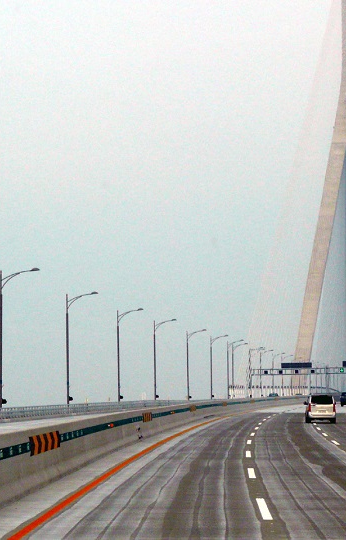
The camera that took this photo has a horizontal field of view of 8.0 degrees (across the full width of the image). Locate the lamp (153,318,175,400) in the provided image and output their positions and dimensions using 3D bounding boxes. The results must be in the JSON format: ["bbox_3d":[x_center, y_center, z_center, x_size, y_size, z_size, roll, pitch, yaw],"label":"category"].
[{"bbox_3d":[-0.937,12.770,340.829,3.250,11.800,0.400,-1,-3,5],"label":"lamp"}]

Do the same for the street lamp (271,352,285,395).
[{"bbox_3d":[27.432,27.596,640.237,3.200,12.100,0.400,-1,-4,6],"label":"street lamp"}]

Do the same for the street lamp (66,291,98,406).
[{"bbox_3d":[-8.997,8.179,247.162,3.250,11.800,0.400,-1,-3,4],"label":"street lamp"}]

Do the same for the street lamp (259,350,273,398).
[{"bbox_3d":[22.206,24.970,582.837,3.250,11.800,0.400,-1,-3,5],"label":"street lamp"}]

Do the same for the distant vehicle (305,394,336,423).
[{"bbox_3d":[10.204,9.629,170.449,1.890,1.820,4.900,0,-3,2],"label":"distant vehicle"}]

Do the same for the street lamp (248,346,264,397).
[{"bbox_3d":[18.439,22.957,541.237,3.200,12.100,0.400,-1,-4,6],"label":"street lamp"}]

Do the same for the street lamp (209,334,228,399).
[{"bbox_3d":[8.291,17.605,436.237,3.200,12.100,0.400,-1,-4,6],"label":"street lamp"}]

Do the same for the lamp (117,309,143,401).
[{"bbox_3d":[-5.007,10.613,296.843,3.250,11.800,0.400,-1,-3,5],"label":"lamp"}]

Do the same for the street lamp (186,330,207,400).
[{"bbox_3d":[3.909,15.432,390.822,3.250,11.800,0.400,-1,-3,6],"label":"street lamp"}]

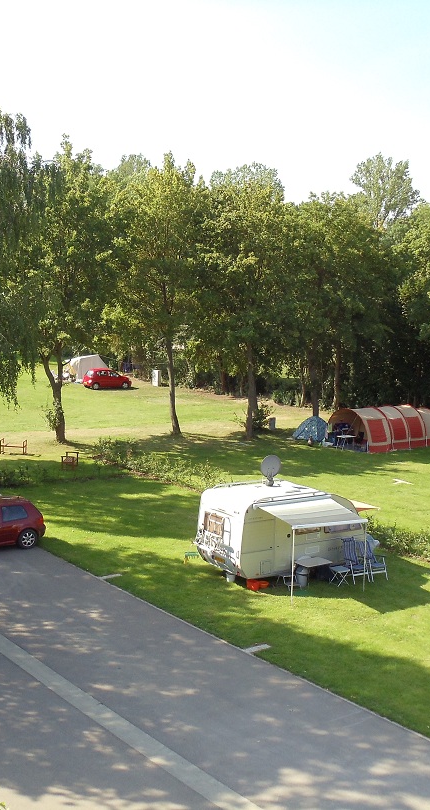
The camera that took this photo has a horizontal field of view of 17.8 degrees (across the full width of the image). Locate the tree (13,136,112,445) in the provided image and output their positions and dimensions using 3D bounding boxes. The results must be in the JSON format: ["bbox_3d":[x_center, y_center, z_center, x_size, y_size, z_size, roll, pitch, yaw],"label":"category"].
[{"bbox_3d":[-7.487,-5.584,67.839,5.600,14.934,5.432,1,7,0],"label":"tree"}]

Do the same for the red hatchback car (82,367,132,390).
[{"bbox_3d":[-7.817,-1.899,100.068,3.620,1.490,1.660,-2,6,-30],"label":"red hatchback car"}]

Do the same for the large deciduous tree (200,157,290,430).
[{"bbox_3d":[1.621,-5.143,70.664,5.500,13.878,5.335,1,7,0],"label":"large deciduous tree"}]

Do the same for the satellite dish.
[{"bbox_3d":[1.577,1.843,38.676,0.600,0.902,0.420,2,7,8],"label":"satellite dish"}]

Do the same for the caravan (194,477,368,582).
[{"bbox_3d":[1.941,3.497,38.727,4.400,2.400,2.250,-4,8,-34],"label":"caravan"}]

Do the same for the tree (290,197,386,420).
[{"bbox_3d":[6.900,-5.431,78.604,6.200,13.099,6.014,1,7,0],"label":"tree"}]

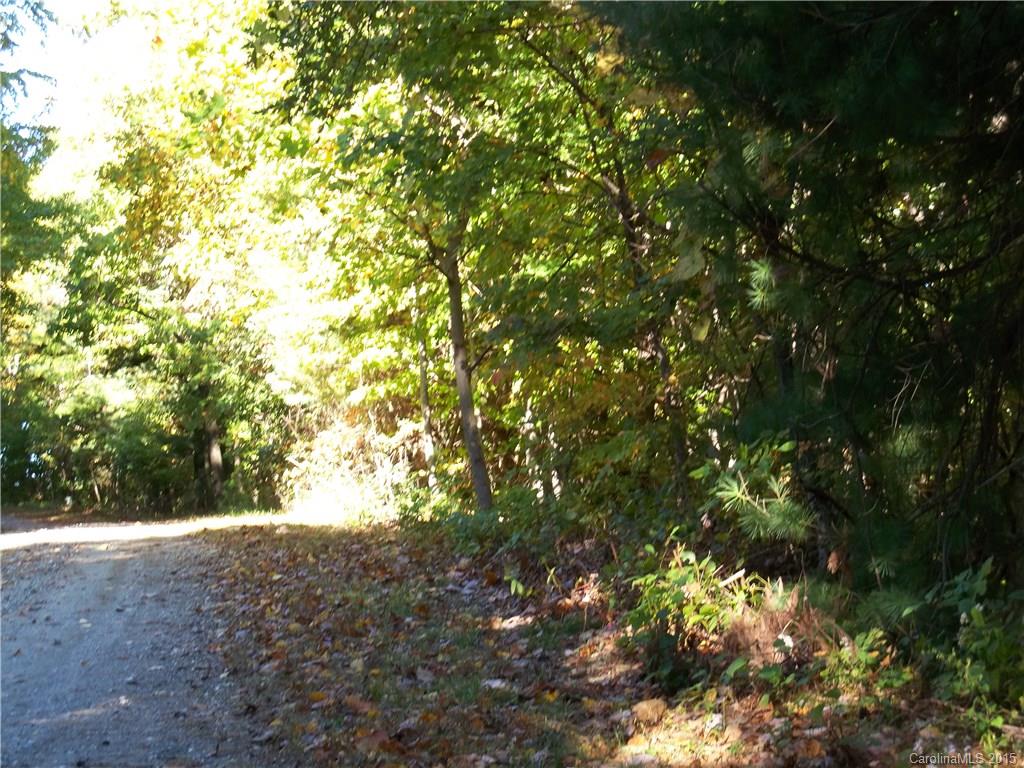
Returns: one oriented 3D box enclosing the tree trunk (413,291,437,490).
[{"bbox_3d":[-0.956,0.071,26.000,0.100,2.205,0.100,-5,0,0],"label":"tree trunk"}]

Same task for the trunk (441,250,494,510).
[{"bbox_3d":[-0.418,0.005,22.000,0.165,2.426,0.165,-9,0,0],"label":"trunk"}]

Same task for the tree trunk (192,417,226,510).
[{"bbox_3d":[-3.719,0.993,29.000,0.360,1.190,0.340,-2,0,0],"label":"tree trunk"}]

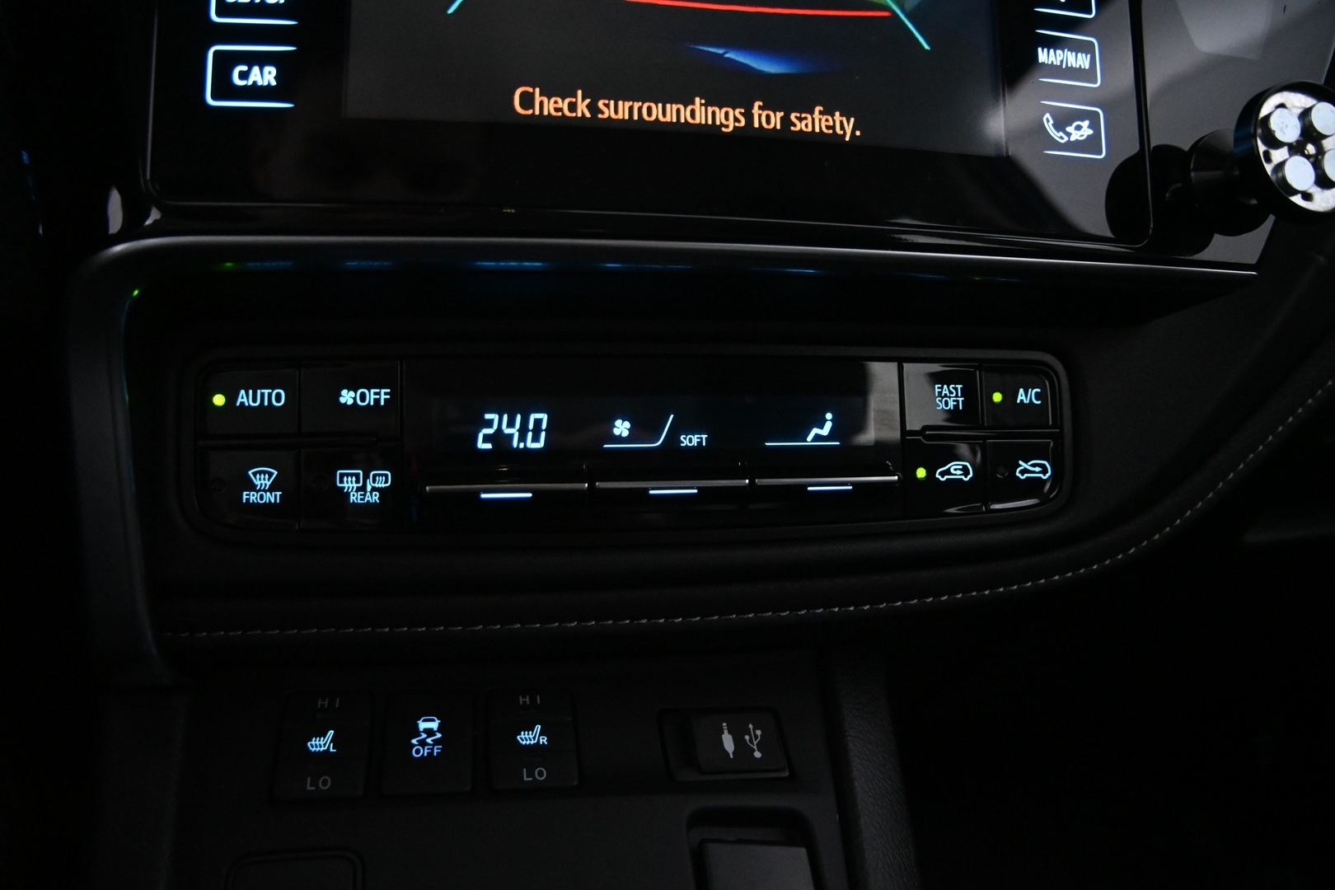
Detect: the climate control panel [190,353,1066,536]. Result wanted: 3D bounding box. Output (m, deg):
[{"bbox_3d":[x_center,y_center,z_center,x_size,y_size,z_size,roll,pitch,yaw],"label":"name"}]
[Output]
[{"bbox_3d":[-0.006,0.001,0.621,0.212,0.038,0.030,0,-3,-26],"label":"climate control panel"}]

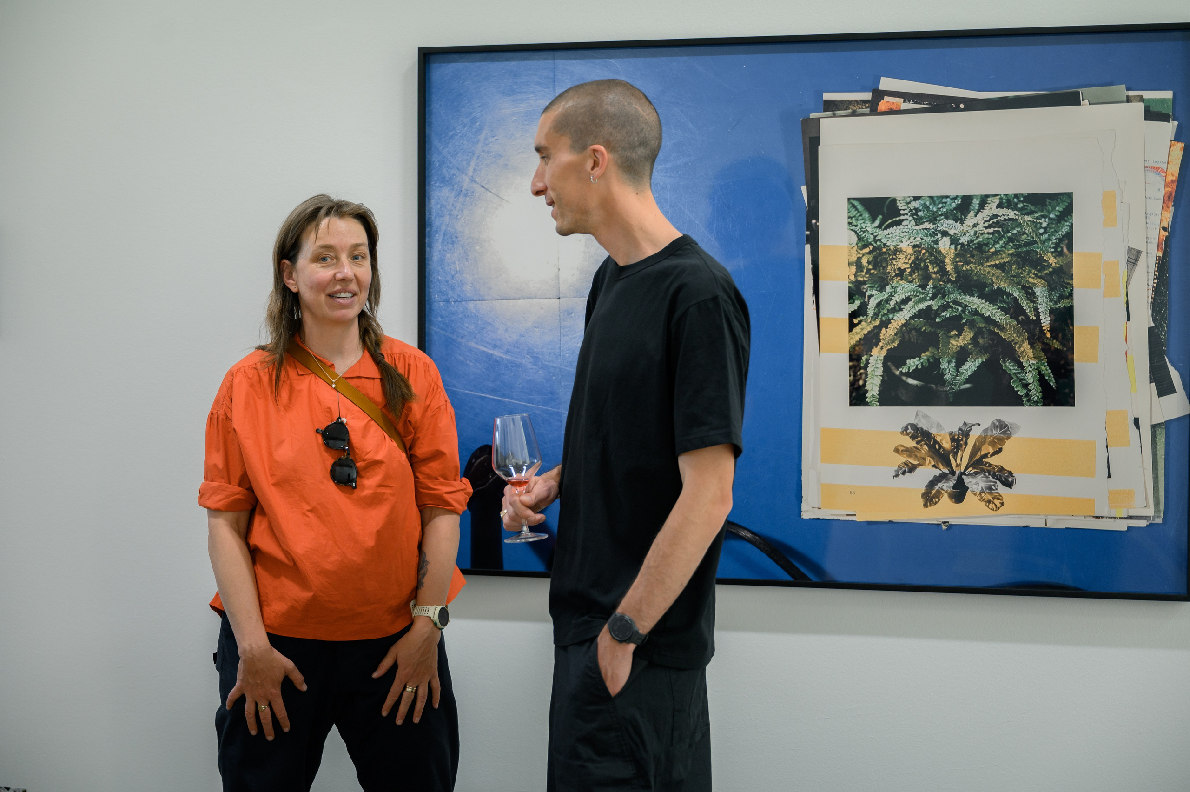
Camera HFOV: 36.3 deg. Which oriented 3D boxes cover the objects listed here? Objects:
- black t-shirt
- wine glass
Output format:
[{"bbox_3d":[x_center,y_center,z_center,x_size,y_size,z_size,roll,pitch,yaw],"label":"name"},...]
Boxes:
[{"bbox_3d":[0.087,0.088,2.860,0.290,0.675,0.460,3,1,-23],"label":"black t-shirt"},{"bbox_3d":[-0.123,0.133,2.930,0.081,0.202,0.081,-7,3,0],"label":"wine glass"}]

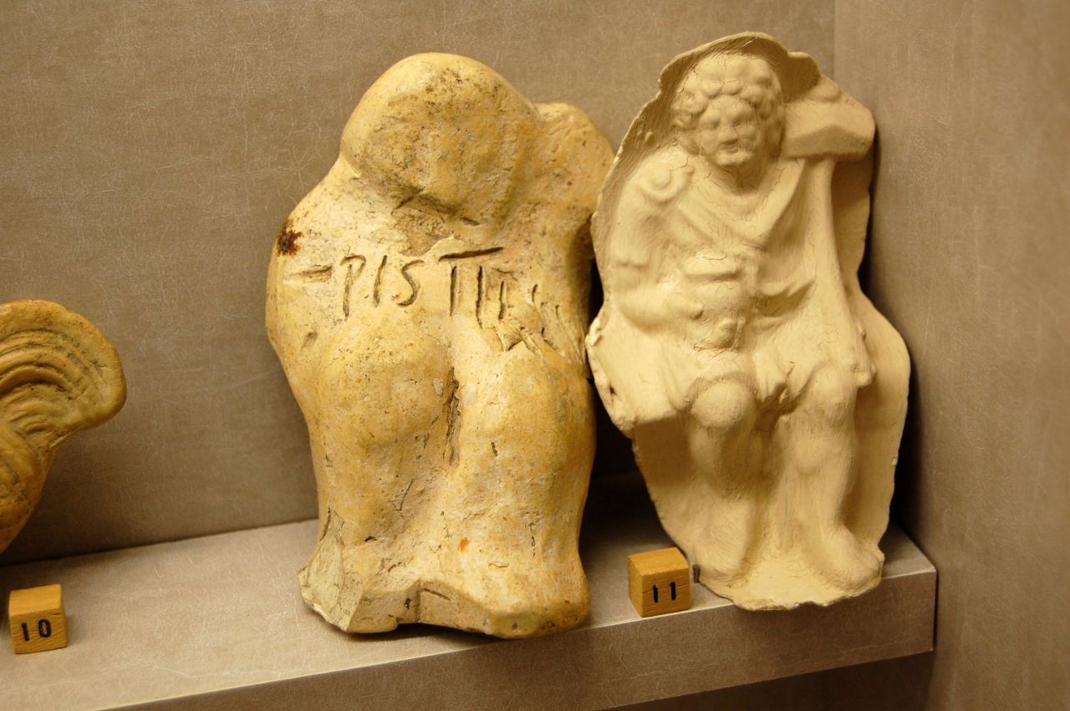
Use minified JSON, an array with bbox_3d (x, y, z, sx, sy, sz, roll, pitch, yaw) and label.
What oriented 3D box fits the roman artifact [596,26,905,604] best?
[{"bbox_3d":[0.069,-0.011,0.637,0.101,0.174,0.046,-6,17,-7],"label":"roman artifact"}]

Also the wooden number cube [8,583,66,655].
[{"bbox_3d":[-0.155,0.082,0.639,0.015,0.014,0.015,-7,25,-10],"label":"wooden number cube"}]

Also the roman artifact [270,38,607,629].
[{"bbox_3d":[-0.027,-0.010,0.612,0.100,0.168,0.068,-3,14,0],"label":"roman artifact"}]

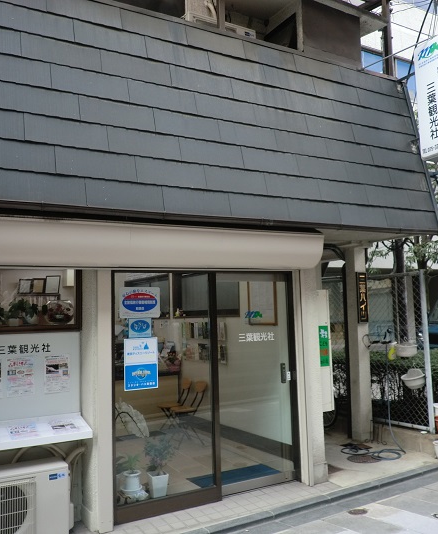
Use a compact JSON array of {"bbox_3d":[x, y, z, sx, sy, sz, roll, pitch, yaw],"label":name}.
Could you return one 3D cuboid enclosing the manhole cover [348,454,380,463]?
[{"bbox_3d":[1.565,2.061,5.752,0.360,0.015,0.340,-2,-5,0],"label":"manhole cover"}]

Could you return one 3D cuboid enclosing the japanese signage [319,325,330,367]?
[{"bbox_3d":[0.995,0.754,5.066,0.117,0.385,0.015,1,-5,-30],"label":"japanese signage"}]

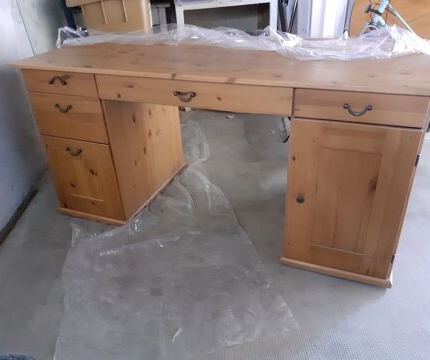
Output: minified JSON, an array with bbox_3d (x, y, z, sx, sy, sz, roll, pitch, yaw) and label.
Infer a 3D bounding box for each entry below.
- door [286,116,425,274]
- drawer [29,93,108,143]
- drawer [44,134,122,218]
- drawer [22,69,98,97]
[{"bbox_3d":[0.445,0.083,1.308,0.387,0.589,0.040,9,31,20],"label":"door"},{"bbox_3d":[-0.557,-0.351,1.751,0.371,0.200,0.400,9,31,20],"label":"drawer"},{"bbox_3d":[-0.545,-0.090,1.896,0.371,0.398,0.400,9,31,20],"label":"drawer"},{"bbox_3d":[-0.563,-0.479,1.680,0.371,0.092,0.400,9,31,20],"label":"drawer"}]

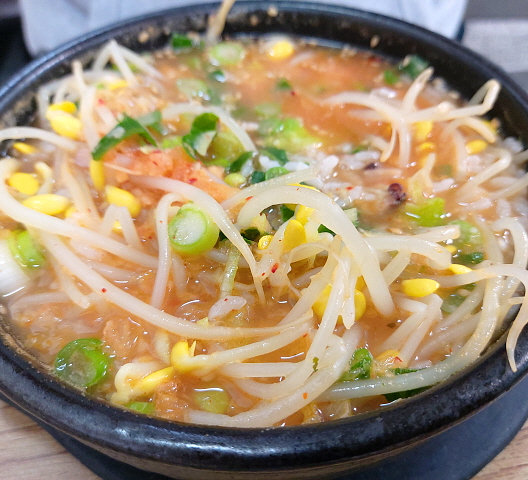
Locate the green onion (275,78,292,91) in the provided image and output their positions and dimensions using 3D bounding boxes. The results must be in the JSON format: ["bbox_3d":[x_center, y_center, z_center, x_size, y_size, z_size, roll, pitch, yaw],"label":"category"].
[{"bbox_3d":[0.007,-0.057,0.169,0.006,0.004,0.006,1,51,2],"label":"green onion"}]

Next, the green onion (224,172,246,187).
[{"bbox_3d":[-0.008,-0.018,0.136,0.006,0.004,0.006,0,50,0],"label":"green onion"}]

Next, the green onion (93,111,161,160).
[{"bbox_3d":[-0.042,-0.033,0.145,0.019,0.009,0.012,0,50,0],"label":"green onion"}]

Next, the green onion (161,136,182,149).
[{"bbox_3d":[-0.030,-0.031,0.149,0.006,0.003,0.005,0,50,0],"label":"green onion"}]

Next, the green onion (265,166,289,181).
[{"bbox_3d":[0.004,-0.019,0.136,0.008,0.004,0.008,1,51,2],"label":"green onion"}]

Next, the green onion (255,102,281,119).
[{"bbox_3d":[0.001,-0.045,0.159,0.009,0.004,0.009,-1,51,1],"label":"green onion"}]

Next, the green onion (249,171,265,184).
[{"bbox_3d":[-0.002,-0.018,0.135,0.005,0.005,0.004,-2,51,-1],"label":"green onion"}]

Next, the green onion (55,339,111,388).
[{"bbox_3d":[-0.039,0.027,0.100,0.011,0.006,0.011,0,50,0],"label":"green onion"}]

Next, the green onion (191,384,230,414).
[{"bbox_3d":[-0.011,0.034,0.097,0.008,0.004,0.006,-16,52,-11],"label":"green onion"}]

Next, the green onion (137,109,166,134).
[{"bbox_3d":[-0.036,-0.039,0.151,0.010,0.006,0.007,-14,52,-10],"label":"green onion"}]

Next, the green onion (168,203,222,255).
[{"bbox_3d":[-0.018,-0.003,0.120,0.011,0.010,0.011,-3,77,14],"label":"green onion"}]

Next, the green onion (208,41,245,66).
[{"bbox_3d":[-0.014,-0.073,0.181,0.013,0.004,0.013,-5,51,-3],"label":"green onion"}]

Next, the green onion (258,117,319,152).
[{"bbox_3d":[0.008,-0.035,0.152,0.019,0.006,0.012,0,50,0],"label":"green onion"}]

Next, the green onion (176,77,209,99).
[{"bbox_3d":[-0.026,-0.056,0.171,0.011,0.004,0.011,0,50,0],"label":"green onion"}]

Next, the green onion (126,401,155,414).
[{"bbox_3d":[-0.026,0.035,0.095,0.007,0.004,0.006,0,50,0],"label":"green onion"}]

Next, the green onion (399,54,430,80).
[{"bbox_3d":[0.058,-0.067,0.179,0.011,0.004,0.010,0,50,0],"label":"green onion"}]

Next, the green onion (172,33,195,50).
[{"bbox_3d":[-0.033,-0.080,0.186,0.009,0.006,0.006,-9,51,-6],"label":"green onion"}]

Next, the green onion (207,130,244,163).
[{"bbox_3d":[-0.013,-0.030,0.148,0.013,0.005,0.011,0,50,0],"label":"green onion"}]

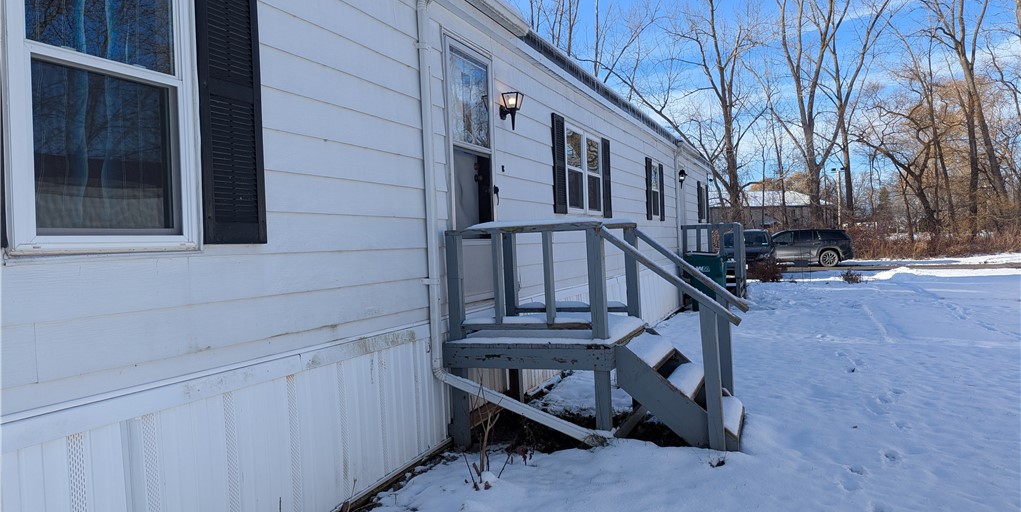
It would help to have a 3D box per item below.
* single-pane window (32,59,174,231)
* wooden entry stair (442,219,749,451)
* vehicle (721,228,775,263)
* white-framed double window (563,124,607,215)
[{"bbox_3d":[-1.493,-0.381,2.648,0.045,0.602,0.578,-2,0,22],"label":"single-pane window"},{"bbox_3d":[0.702,0.491,5.219,2.000,1.490,1.270,-2,0,22],"label":"wooden entry stair"},{"bbox_3d":[9.839,-0.143,29.200,1.910,1.740,4.750,-2,0,22],"label":"vehicle"},{"bbox_3d":[0.900,-0.991,8.463,0.070,0.979,1.487,-2,0,22],"label":"white-framed double window"}]

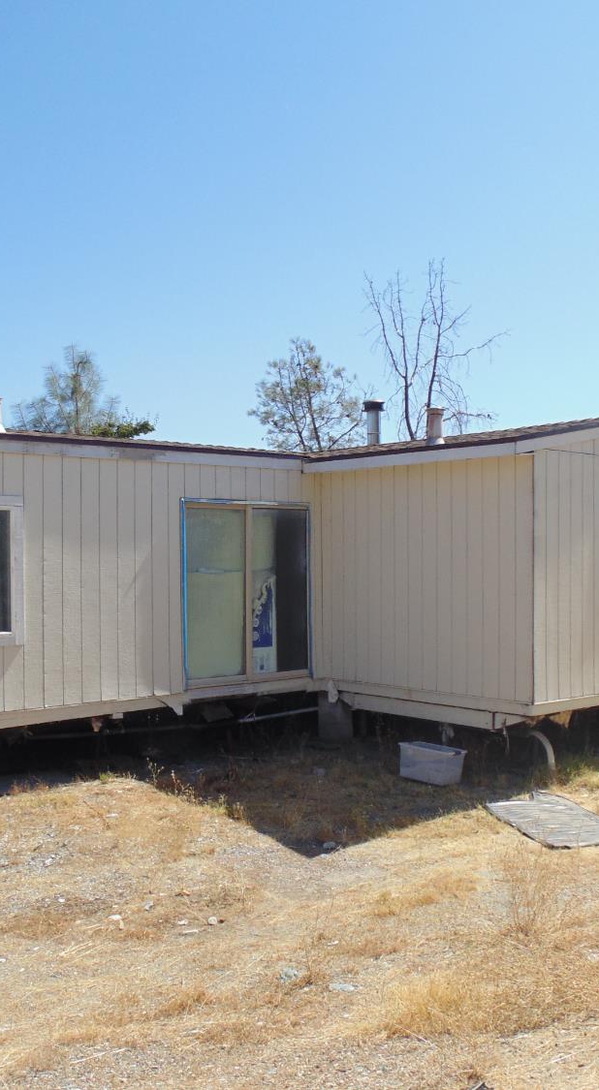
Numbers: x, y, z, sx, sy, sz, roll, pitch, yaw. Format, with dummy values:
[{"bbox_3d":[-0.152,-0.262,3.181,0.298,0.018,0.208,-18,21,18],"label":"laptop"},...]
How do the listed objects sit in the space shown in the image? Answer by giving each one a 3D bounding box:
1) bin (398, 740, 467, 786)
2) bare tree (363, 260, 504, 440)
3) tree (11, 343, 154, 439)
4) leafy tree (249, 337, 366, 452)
[{"bbox_3d":[1.256,2.076,9.579,0.380,0.310,0.660,0,-1,-41],"label":"bin"},{"bbox_3d":[4.415,-3.255,32.914,4.600,12.190,4.600,0,-1,0],"label":"bare tree"},{"bbox_3d":[-5.916,-1.267,26.942,4.000,8.210,4.000,0,-1,0],"label":"tree"},{"bbox_3d":[0.297,-1.782,30.934,3.900,9.260,3.900,0,-1,0],"label":"leafy tree"}]

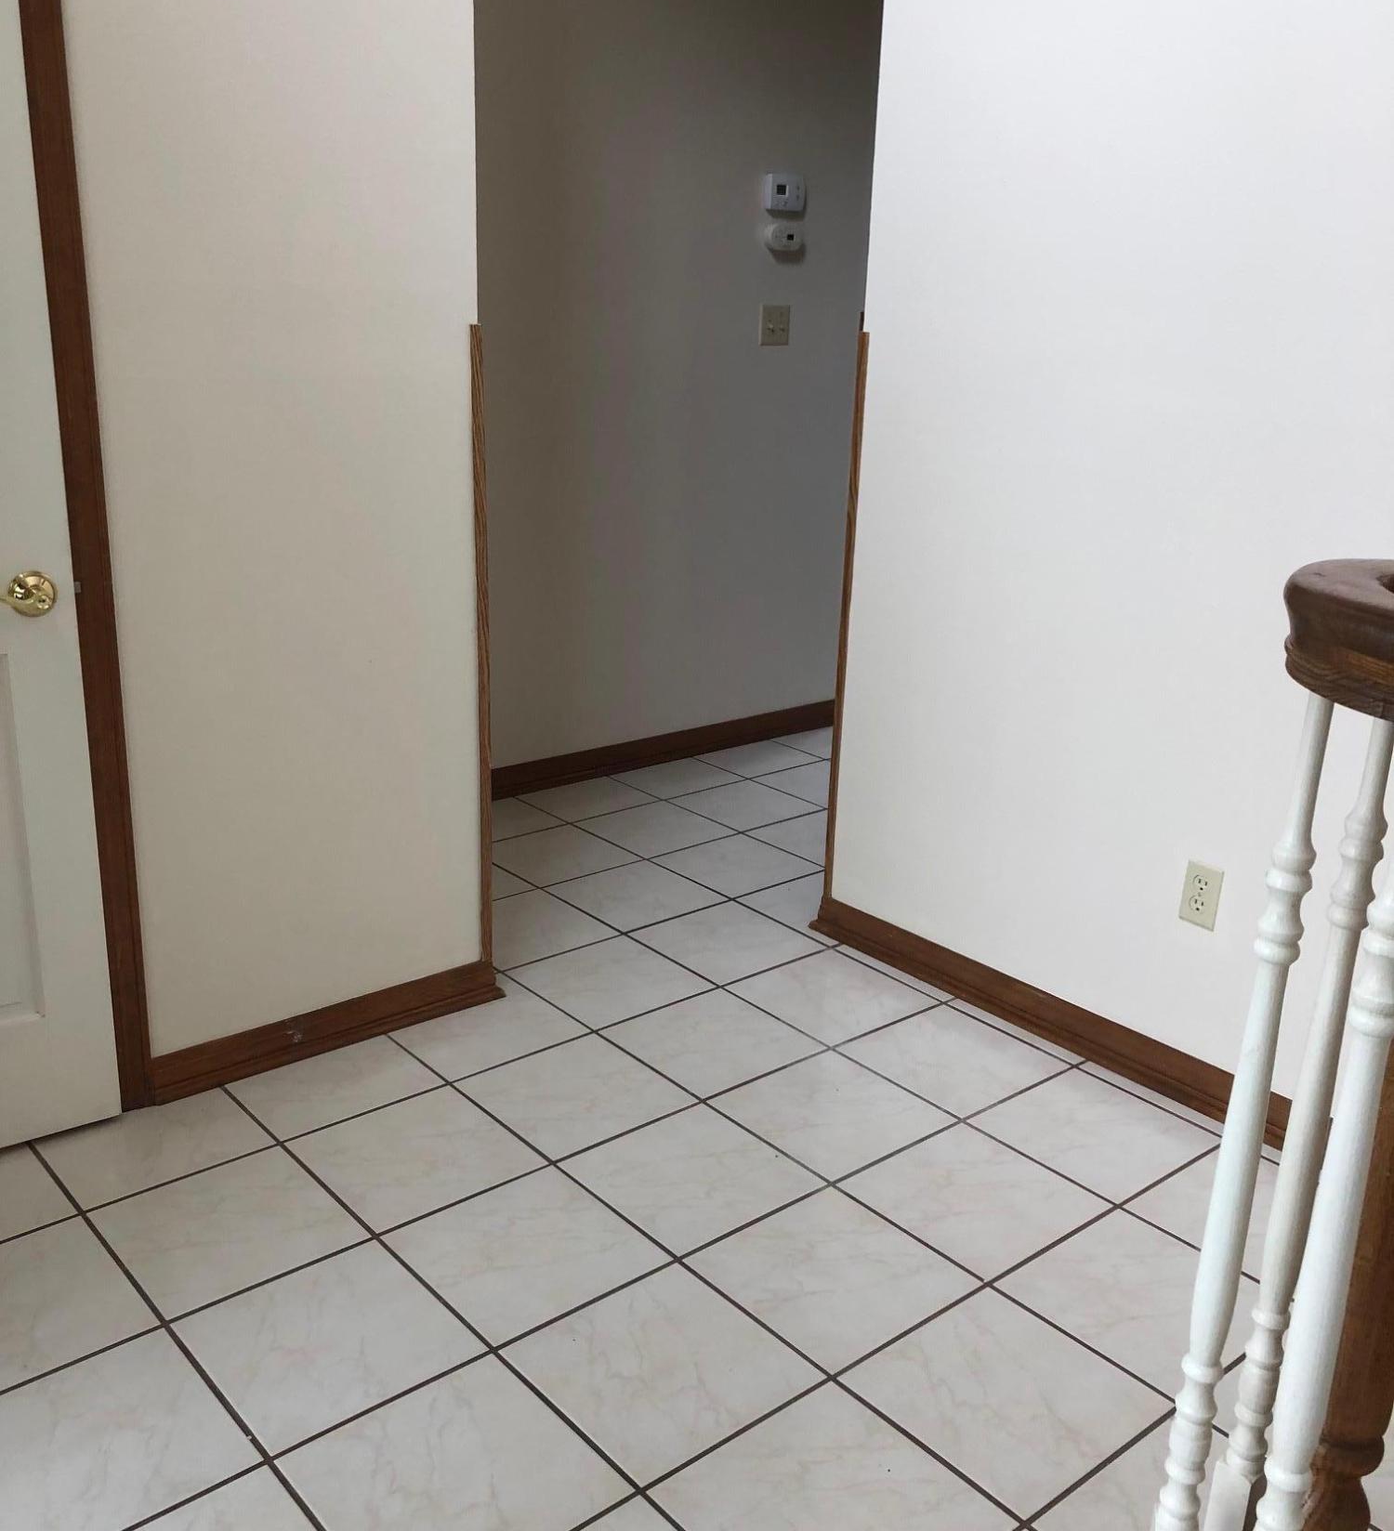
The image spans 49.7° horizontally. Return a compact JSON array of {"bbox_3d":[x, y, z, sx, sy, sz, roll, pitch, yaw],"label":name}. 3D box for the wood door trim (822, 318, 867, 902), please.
[{"bbox_3d":[0.325,-0.288,3.230,0.023,1.236,0.027,-13,23,-39],"label":"wood door trim"}]

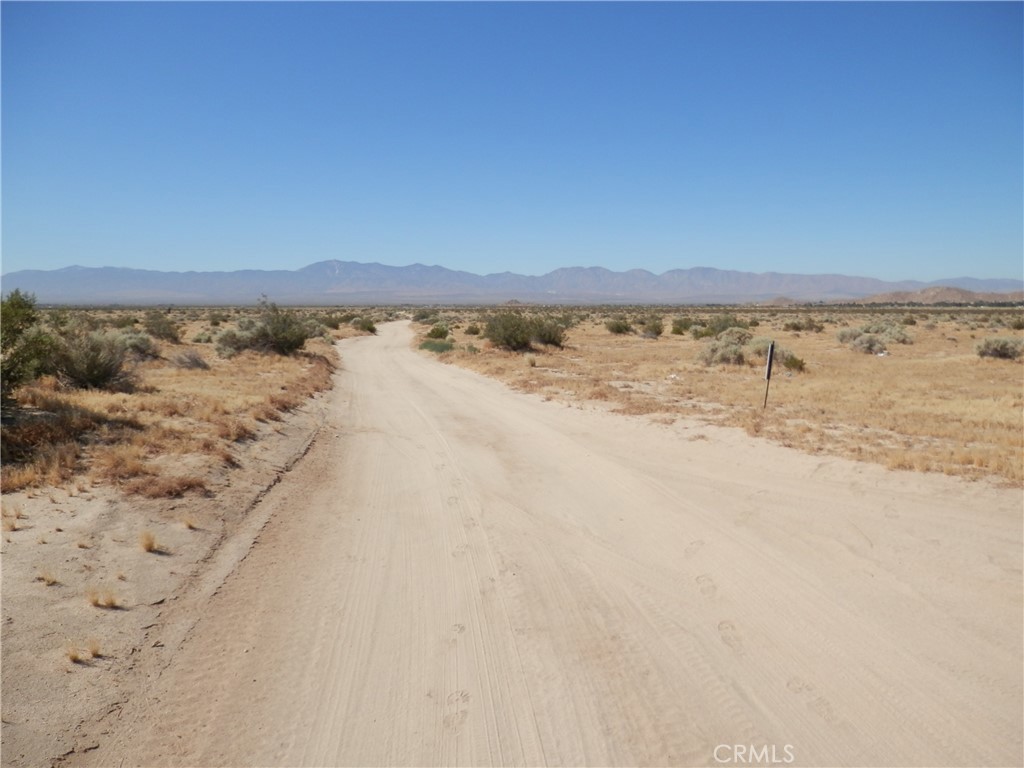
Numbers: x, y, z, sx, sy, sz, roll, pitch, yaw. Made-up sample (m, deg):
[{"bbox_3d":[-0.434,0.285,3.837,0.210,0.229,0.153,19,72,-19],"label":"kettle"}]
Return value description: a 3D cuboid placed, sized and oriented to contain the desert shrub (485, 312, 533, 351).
[{"bbox_3d":[-0.129,-1.949,27.247,1.773,1.328,1.631,0,6,0],"label":"desert shrub"}]

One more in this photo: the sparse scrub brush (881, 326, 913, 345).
[{"bbox_3d":[16.107,-2.030,30.818,1.147,0.730,1.055,3,7,27],"label":"sparse scrub brush"}]

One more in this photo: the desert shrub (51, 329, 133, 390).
[{"bbox_3d":[-7.235,-0.444,12.666,1.226,1.009,1.075,-3,7,-30],"label":"desert shrub"}]

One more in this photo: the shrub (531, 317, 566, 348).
[{"bbox_3d":[1.279,-1.908,26.963,1.423,1.102,1.329,0,6,3],"label":"shrub"}]

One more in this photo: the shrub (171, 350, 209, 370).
[{"bbox_3d":[-7.141,-0.542,16.454,0.777,0.405,0.652,-3,7,-23],"label":"shrub"}]

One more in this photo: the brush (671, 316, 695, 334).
[{"bbox_3d":[9.406,-3.171,40.508,1.282,0.940,1.180,1,6,13],"label":"brush"}]

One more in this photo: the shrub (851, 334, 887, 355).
[{"bbox_3d":[12.030,-1.331,24.884,1.062,0.601,0.977,3,7,26],"label":"shrub"}]

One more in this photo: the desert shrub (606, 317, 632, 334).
[{"bbox_3d":[5.951,-3.218,41.274,1.549,0.872,1.425,1,6,8],"label":"desert shrub"}]

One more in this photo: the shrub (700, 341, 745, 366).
[{"bbox_3d":[5.306,-0.789,18.516,1.109,0.600,0.981,2,6,16],"label":"shrub"}]

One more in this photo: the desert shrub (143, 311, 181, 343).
[{"bbox_3d":[-15.204,-2.473,32.096,1.494,1.340,1.375,-3,7,-25],"label":"desert shrub"}]

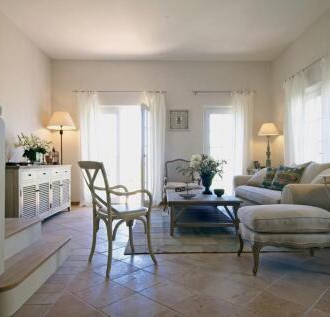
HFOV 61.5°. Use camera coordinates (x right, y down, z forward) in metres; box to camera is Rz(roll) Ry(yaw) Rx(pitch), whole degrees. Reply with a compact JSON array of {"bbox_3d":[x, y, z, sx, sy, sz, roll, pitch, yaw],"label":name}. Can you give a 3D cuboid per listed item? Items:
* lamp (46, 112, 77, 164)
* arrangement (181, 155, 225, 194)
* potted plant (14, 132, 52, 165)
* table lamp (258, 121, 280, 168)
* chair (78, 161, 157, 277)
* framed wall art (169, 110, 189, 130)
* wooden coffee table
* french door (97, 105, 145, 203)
[{"bbox_3d":[-1.990,0.042,5.350,0.550,1.880,0.550,0,0,0],"label":"lamp"},{"bbox_3d":[0.620,0.238,4.200,0.600,0.600,0.520,0,0,0],"label":"arrangement"},{"bbox_3d":[-2.080,-0.140,4.400,0.550,0.520,0.500,0,0,0],"label":"potted plant"},{"bbox_3d":[1.995,-0.228,5.360,0.425,0.900,0.425,0,0,0],"label":"table lamp"},{"bbox_3d":[-0.405,0.495,2.490,0.570,0.930,0.490,0,-1,-38],"label":"chair"},{"bbox_3d":[0.300,-0.796,5.770,0.385,0.400,0.030,0,0,0],"label":"framed wall art"},{"bbox_3d":[0.503,0.753,4.120,0.960,0.440,1.340,0,0,0],"label":"wooden coffee table"},{"bbox_3d":[-0.935,-0.074,5.830,0.980,2.100,0.100,0,0,0],"label":"french door"}]

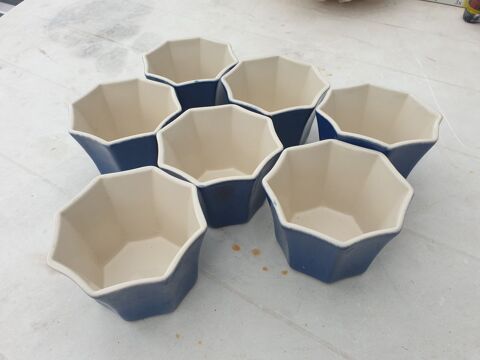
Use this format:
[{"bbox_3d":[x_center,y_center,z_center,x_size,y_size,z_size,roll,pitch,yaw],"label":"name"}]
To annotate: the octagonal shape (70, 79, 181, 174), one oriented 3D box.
[{"bbox_3d":[-0.108,-0.045,0.365,0.104,0.067,0.104,-15,47,-13],"label":"octagonal shape"}]

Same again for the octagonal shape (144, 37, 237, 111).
[{"bbox_3d":[-0.056,-0.113,0.431,0.104,0.067,0.104,-12,46,-11],"label":"octagonal shape"}]

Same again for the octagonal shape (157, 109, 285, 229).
[{"bbox_3d":[-0.018,-0.010,0.329,0.104,0.067,0.104,-7,46,-6],"label":"octagonal shape"}]

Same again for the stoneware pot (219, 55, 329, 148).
[{"bbox_3d":[0.036,-0.076,0.394,0.104,0.067,0.104,-11,46,-10],"label":"stoneware pot"}]

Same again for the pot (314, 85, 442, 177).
[{"bbox_3d":[0.127,-0.038,0.354,0.104,0.067,0.104,-13,47,-12],"label":"pot"}]

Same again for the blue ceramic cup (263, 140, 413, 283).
[{"bbox_3d":[0.072,0.028,0.290,0.104,0.067,0.104,-13,47,-12],"label":"blue ceramic cup"}]

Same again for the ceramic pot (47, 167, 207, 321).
[{"bbox_3d":[-0.076,0.051,0.269,0.104,0.067,0.104,-10,46,-9],"label":"ceramic pot"}]

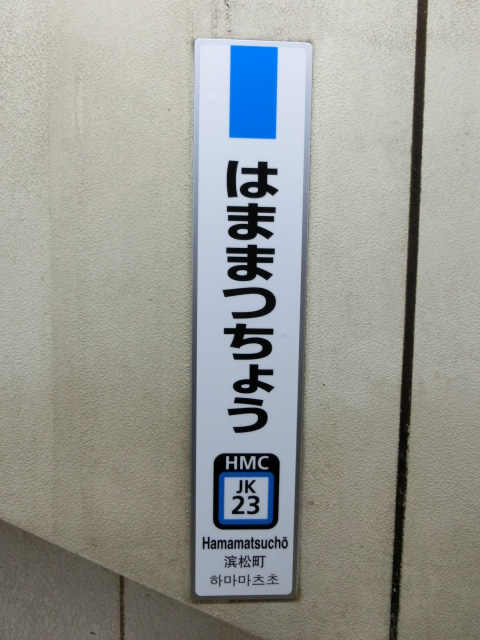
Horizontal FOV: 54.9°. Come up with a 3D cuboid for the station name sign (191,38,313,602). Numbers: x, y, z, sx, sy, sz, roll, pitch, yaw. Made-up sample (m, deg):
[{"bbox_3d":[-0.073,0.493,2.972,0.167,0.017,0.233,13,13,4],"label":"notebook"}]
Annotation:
[{"bbox_3d":[0.013,0.020,0.650,0.156,0.780,0.014,1,5,-2],"label":"station name sign"}]

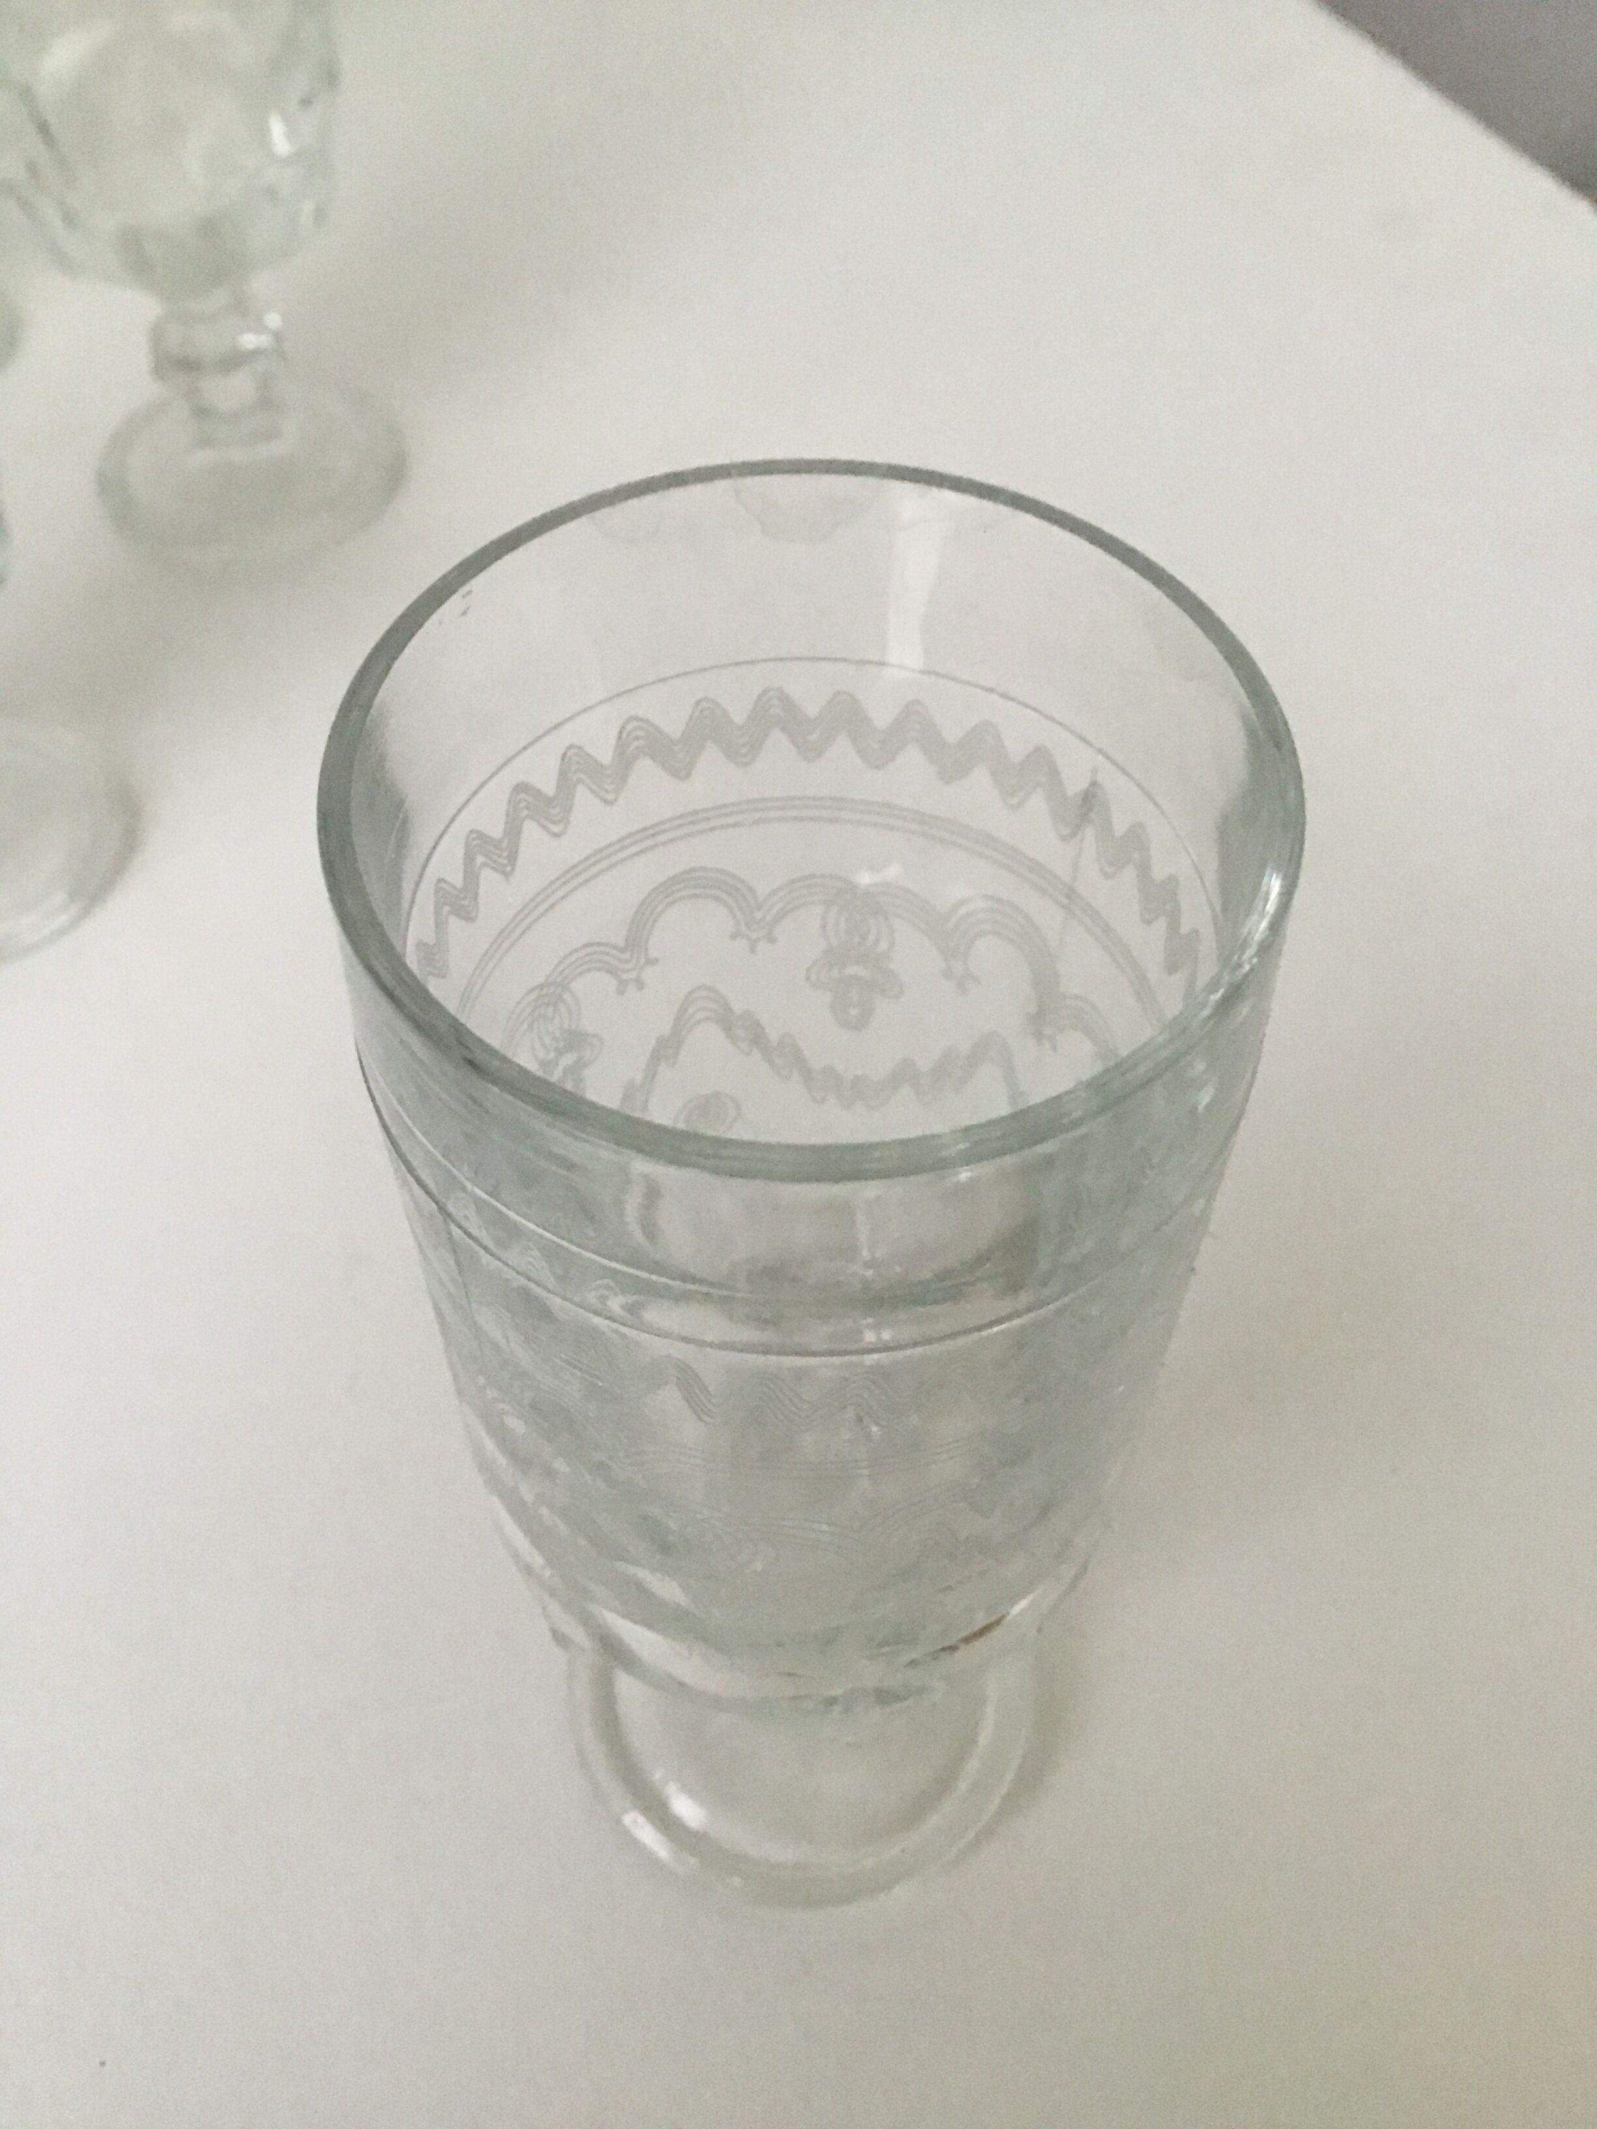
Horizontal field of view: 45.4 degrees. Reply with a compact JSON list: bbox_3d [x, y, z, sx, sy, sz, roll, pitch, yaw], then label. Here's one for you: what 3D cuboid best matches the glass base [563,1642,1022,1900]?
[{"bbox_3d":[0.001,0.084,0.276,0.069,0.020,0.069,0,52,0],"label":"glass base"}]

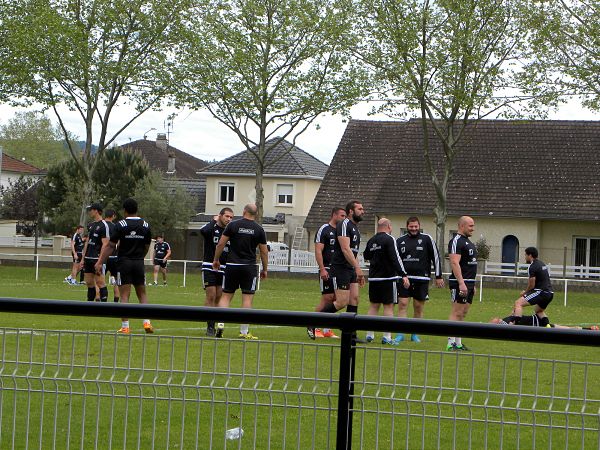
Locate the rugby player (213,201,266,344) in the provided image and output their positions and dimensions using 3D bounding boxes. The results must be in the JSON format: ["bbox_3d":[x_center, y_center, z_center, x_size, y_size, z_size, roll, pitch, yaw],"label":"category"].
[{"bbox_3d":[-0.830,0.652,34.800,0.740,1.860,0.460,2,-1,9],"label":"rugby player"}]

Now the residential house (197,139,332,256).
[{"bbox_3d":[-1.683,-1.232,150.000,7.400,8.200,8.200,2,-1,24],"label":"residential house"}]

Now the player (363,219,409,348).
[{"bbox_3d":[1.233,0.805,36.000,0.620,1.800,0.440,2,-1,27],"label":"player"}]

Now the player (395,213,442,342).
[{"bbox_3d":[1.702,0.800,36.300,0.760,1.830,0.480,2,-1,12],"label":"player"}]

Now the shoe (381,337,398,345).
[{"bbox_3d":[1.287,1.652,35.700,0.280,0.120,0.110,3,-1,-38],"label":"shoe"}]

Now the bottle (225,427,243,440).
[{"bbox_3d":[-0.426,1.364,16.300,0.066,0.066,0.200,2,-1,19],"label":"bottle"}]

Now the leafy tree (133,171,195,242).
[{"bbox_3d":[-6.891,-0.505,126.000,3.200,4.500,3.100,2,-1,0],"label":"leafy tree"}]

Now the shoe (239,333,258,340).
[{"bbox_3d":[-0.705,1.538,34.500,0.300,0.120,0.110,3,-1,-21],"label":"shoe"}]

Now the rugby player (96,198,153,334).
[{"bbox_3d":[-2.461,0.579,35.000,0.760,1.880,0.480,2,-1,0],"label":"rugby player"}]

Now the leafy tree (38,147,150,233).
[{"bbox_3d":[-10.703,-1.172,130.000,5.800,5.900,5.200,2,-1,0],"label":"leafy tree"}]

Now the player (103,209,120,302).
[{"bbox_3d":[-3.273,0.672,43.000,0.620,1.860,0.450,2,-1,21],"label":"player"}]

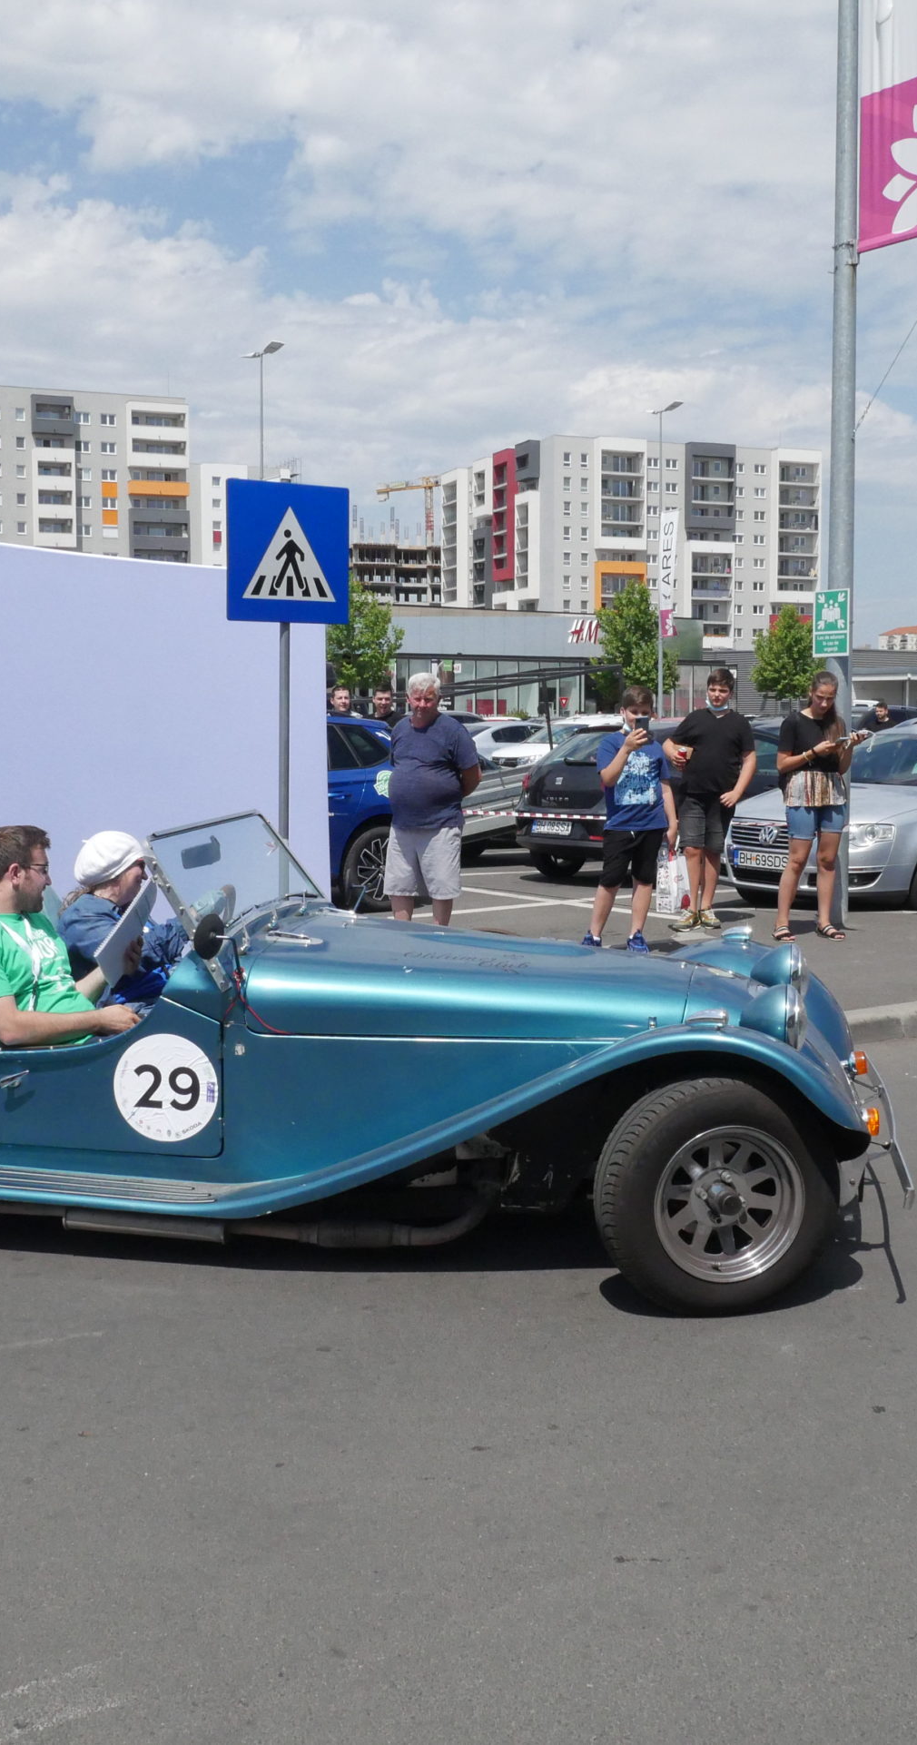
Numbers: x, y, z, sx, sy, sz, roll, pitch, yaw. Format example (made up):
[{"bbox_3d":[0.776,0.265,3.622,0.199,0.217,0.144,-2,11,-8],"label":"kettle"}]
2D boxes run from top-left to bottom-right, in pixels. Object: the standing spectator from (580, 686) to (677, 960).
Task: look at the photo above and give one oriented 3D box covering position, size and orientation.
[{"bbox_3d":[1.036,-0.336,9.778,0.530,1.598,0.420,1,5,9],"label":"standing spectator"}]

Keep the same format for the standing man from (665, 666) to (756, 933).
[{"bbox_3d":[1.687,-0.507,10.941,0.570,1.759,0.370,1,5,14],"label":"standing man"}]

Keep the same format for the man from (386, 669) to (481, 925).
[{"bbox_3d":[-0.140,-0.262,8.871,0.520,1.700,0.380,2,5,20],"label":"man"}]

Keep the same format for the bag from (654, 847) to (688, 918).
[{"bbox_3d":[1.345,0.051,10.100,0.220,0.420,0.130,1,5,18],"label":"bag"}]

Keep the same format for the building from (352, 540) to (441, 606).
[{"bbox_3d":[-12.224,-37.234,258.146,26.000,29.509,16.000,-2,6,-19],"label":"building"}]

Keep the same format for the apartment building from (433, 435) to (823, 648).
[{"bbox_3d":[22.036,-34.758,207.883,36.800,36.000,34.000,-2,5,-21],"label":"apartment building"}]

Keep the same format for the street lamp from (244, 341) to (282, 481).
[{"bbox_3d":[-5.776,-9.385,48.455,0.400,12.750,2.100,-4,6,-35],"label":"street lamp"}]

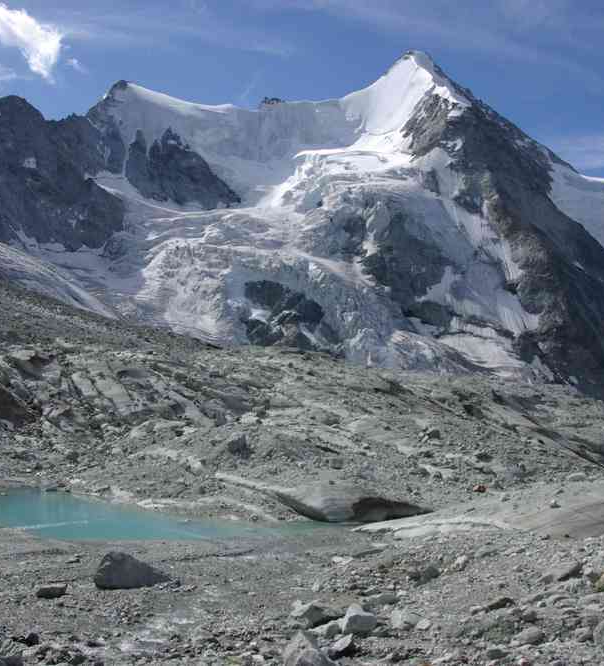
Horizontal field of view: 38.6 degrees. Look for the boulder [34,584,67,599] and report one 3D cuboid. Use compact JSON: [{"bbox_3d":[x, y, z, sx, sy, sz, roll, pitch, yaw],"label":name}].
[{"bbox_3d":[-4.882,5.038,16.800,0.624,0.246,0.405,1,-5,-16],"label":"boulder"}]

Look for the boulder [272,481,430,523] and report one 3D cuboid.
[{"bbox_3d":[1.604,5.571,28.500,5.224,1.319,2.873,0,-5,3],"label":"boulder"}]

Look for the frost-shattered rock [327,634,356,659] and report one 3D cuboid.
[{"bbox_3d":[0.550,4.364,12.000,0.390,0.284,0.331,0,-5,3],"label":"frost-shattered rock"}]

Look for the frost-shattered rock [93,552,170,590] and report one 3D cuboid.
[{"bbox_3d":[-3.521,4.925,17.800,1.569,0.745,1.099,1,-5,-11],"label":"frost-shattered rock"}]

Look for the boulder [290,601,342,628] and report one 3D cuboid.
[{"bbox_3d":[0.241,4.376,13.400,0.808,0.370,0.606,0,-5,1],"label":"boulder"}]

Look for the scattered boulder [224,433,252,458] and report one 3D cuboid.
[{"bbox_3d":[-2.947,5.174,40.000,1.206,1.114,1.026,0,-5,-4],"label":"scattered boulder"}]

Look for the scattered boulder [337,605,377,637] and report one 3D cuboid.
[{"bbox_3d":[0.837,4.336,13.000,0.603,0.434,0.513,0,-5,4],"label":"scattered boulder"}]

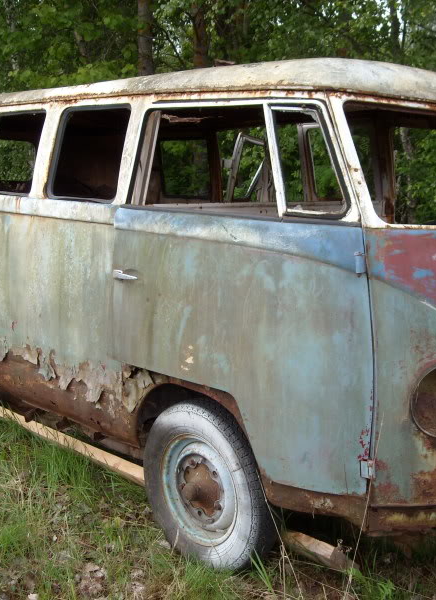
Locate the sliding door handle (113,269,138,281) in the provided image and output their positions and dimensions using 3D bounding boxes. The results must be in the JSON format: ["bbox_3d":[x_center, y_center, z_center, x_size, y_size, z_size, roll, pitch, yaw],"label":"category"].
[{"bbox_3d":[-0.341,-0.093,2.998,0.042,0.033,0.120,-6,12,-43],"label":"sliding door handle"}]

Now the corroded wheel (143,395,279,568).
[{"bbox_3d":[-0.036,0.697,3.027,0.165,0.640,0.640,-6,12,-43],"label":"corroded wheel"}]

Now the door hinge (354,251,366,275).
[{"bbox_3d":[0.407,-0.106,2.318,0.030,0.066,0.022,8,10,34],"label":"door hinge"}]

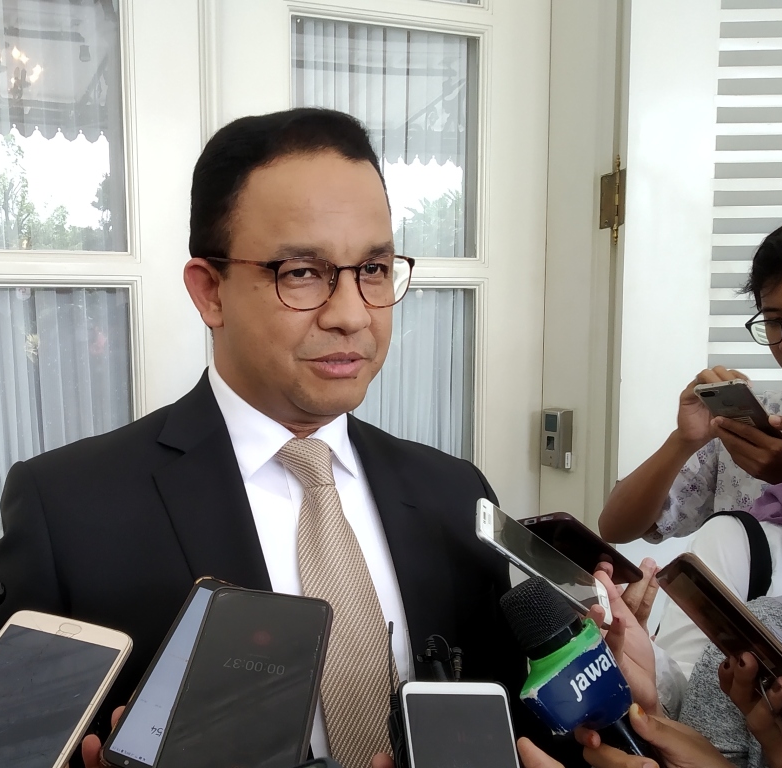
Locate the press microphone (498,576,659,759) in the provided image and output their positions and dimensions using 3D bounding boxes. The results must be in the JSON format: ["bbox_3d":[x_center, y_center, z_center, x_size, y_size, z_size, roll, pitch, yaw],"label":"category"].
[{"bbox_3d":[0.163,0.247,0.608,0.082,0.200,0.076,-31,-16,-16],"label":"press microphone"}]

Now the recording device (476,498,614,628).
[{"bbox_3d":[0.140,0.166,0.708,0.145,0.009,0.072,34,21,-5],"label":"recording device"}]

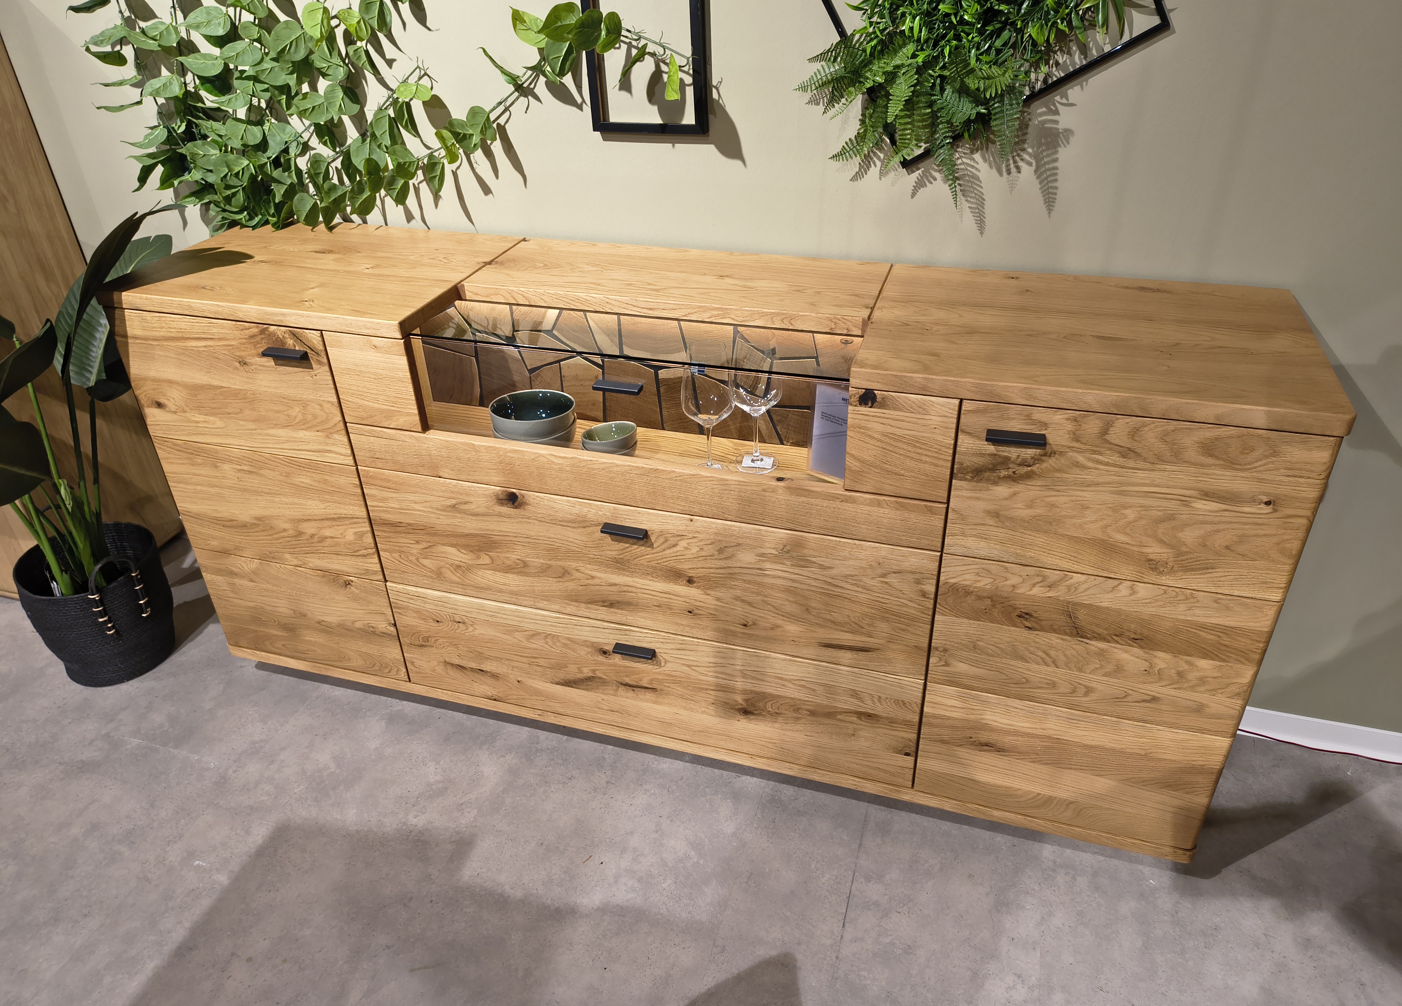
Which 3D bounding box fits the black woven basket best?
[{"bbox_3d":[-1.381,0.238,2.258,0.288,0.270,0.288,8,33,16],"label":"black woven basket"}]

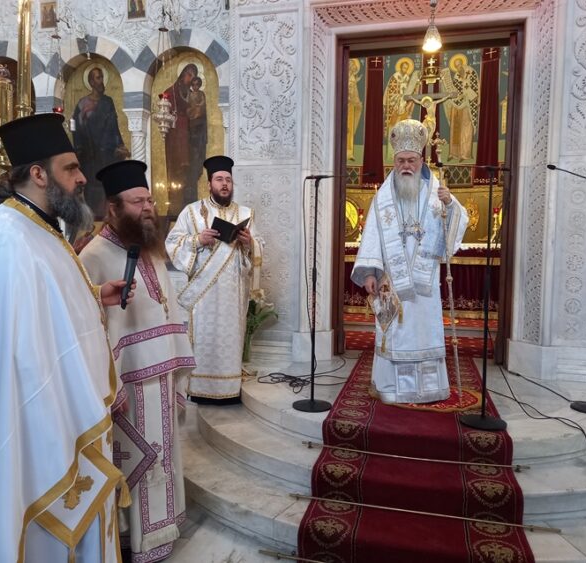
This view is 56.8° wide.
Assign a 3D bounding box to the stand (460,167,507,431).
[{"bbox_3d":[1.127,0.097,3.112,0.260,1.484,0.260,2,5,11],"label":"stand"}]

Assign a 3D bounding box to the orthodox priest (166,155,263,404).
[{"bbox_3d":[-0.582,-0.024,4.019,0.720,1.801,0.540,-1,5,-16],"label":"orthodox priest"}]

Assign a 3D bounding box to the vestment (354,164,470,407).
[{"bbox_3d":[0.811,0.000,3.737,0.800,1.531,0.560,2,5,13],"label":"vestment"}]

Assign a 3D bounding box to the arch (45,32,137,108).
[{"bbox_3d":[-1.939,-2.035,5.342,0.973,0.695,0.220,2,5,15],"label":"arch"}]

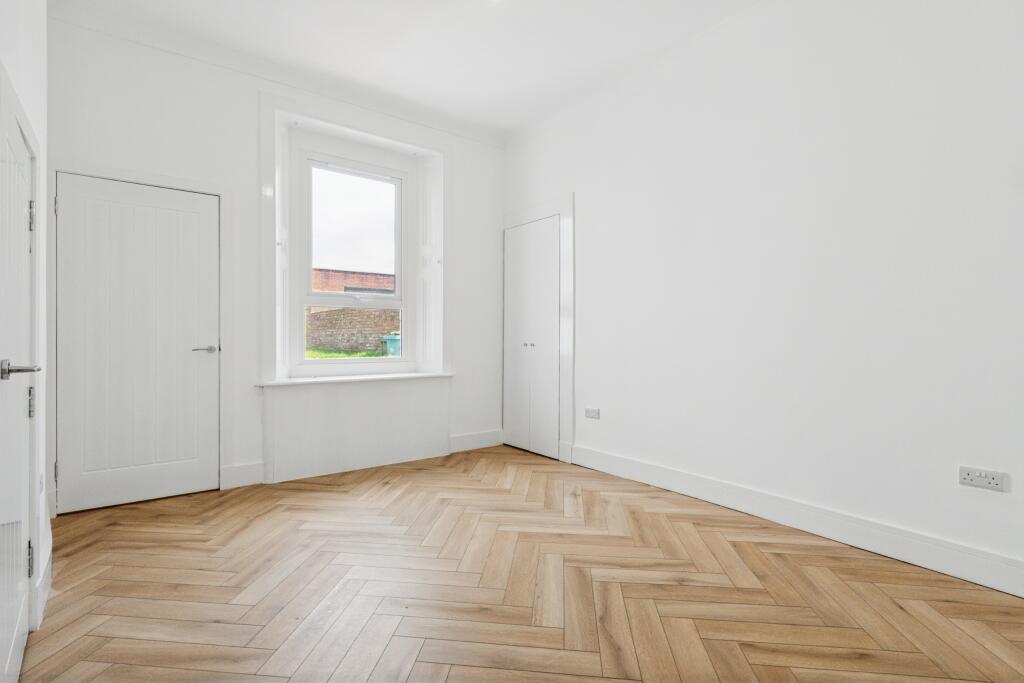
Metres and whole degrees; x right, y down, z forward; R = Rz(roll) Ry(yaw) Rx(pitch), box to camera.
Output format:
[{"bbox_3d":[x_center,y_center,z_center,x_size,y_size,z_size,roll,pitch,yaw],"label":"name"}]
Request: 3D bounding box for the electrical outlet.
[{"bbox_3d":[2.012,0.587,1.940,0.012,0.087,0.148,0,0,-36],"label":"electrical outlet"}]

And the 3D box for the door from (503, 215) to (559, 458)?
[{"bbox_3d":[0.184,-0.047,4.368,0.040,2.174,0.845,0,0,-36],"label":"door"}]

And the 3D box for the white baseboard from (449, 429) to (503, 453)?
[{"bbox_3d":[-0.341,0.969,4.437,0.617,0.163,0.020,0,0,-36],"label":"white baseboard"}]

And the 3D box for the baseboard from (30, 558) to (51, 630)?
[{"bbox_3d":[-1.809,0.969,1.746,0.020,0.163,0.240,0,0,-36],"label":"baseboard"}]

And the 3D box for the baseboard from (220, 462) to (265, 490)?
[{"bbox_3d":[-1.926,0.969,3.268,0.261,0.163,0.020,0,0,-36],"label":"baseboard"}]

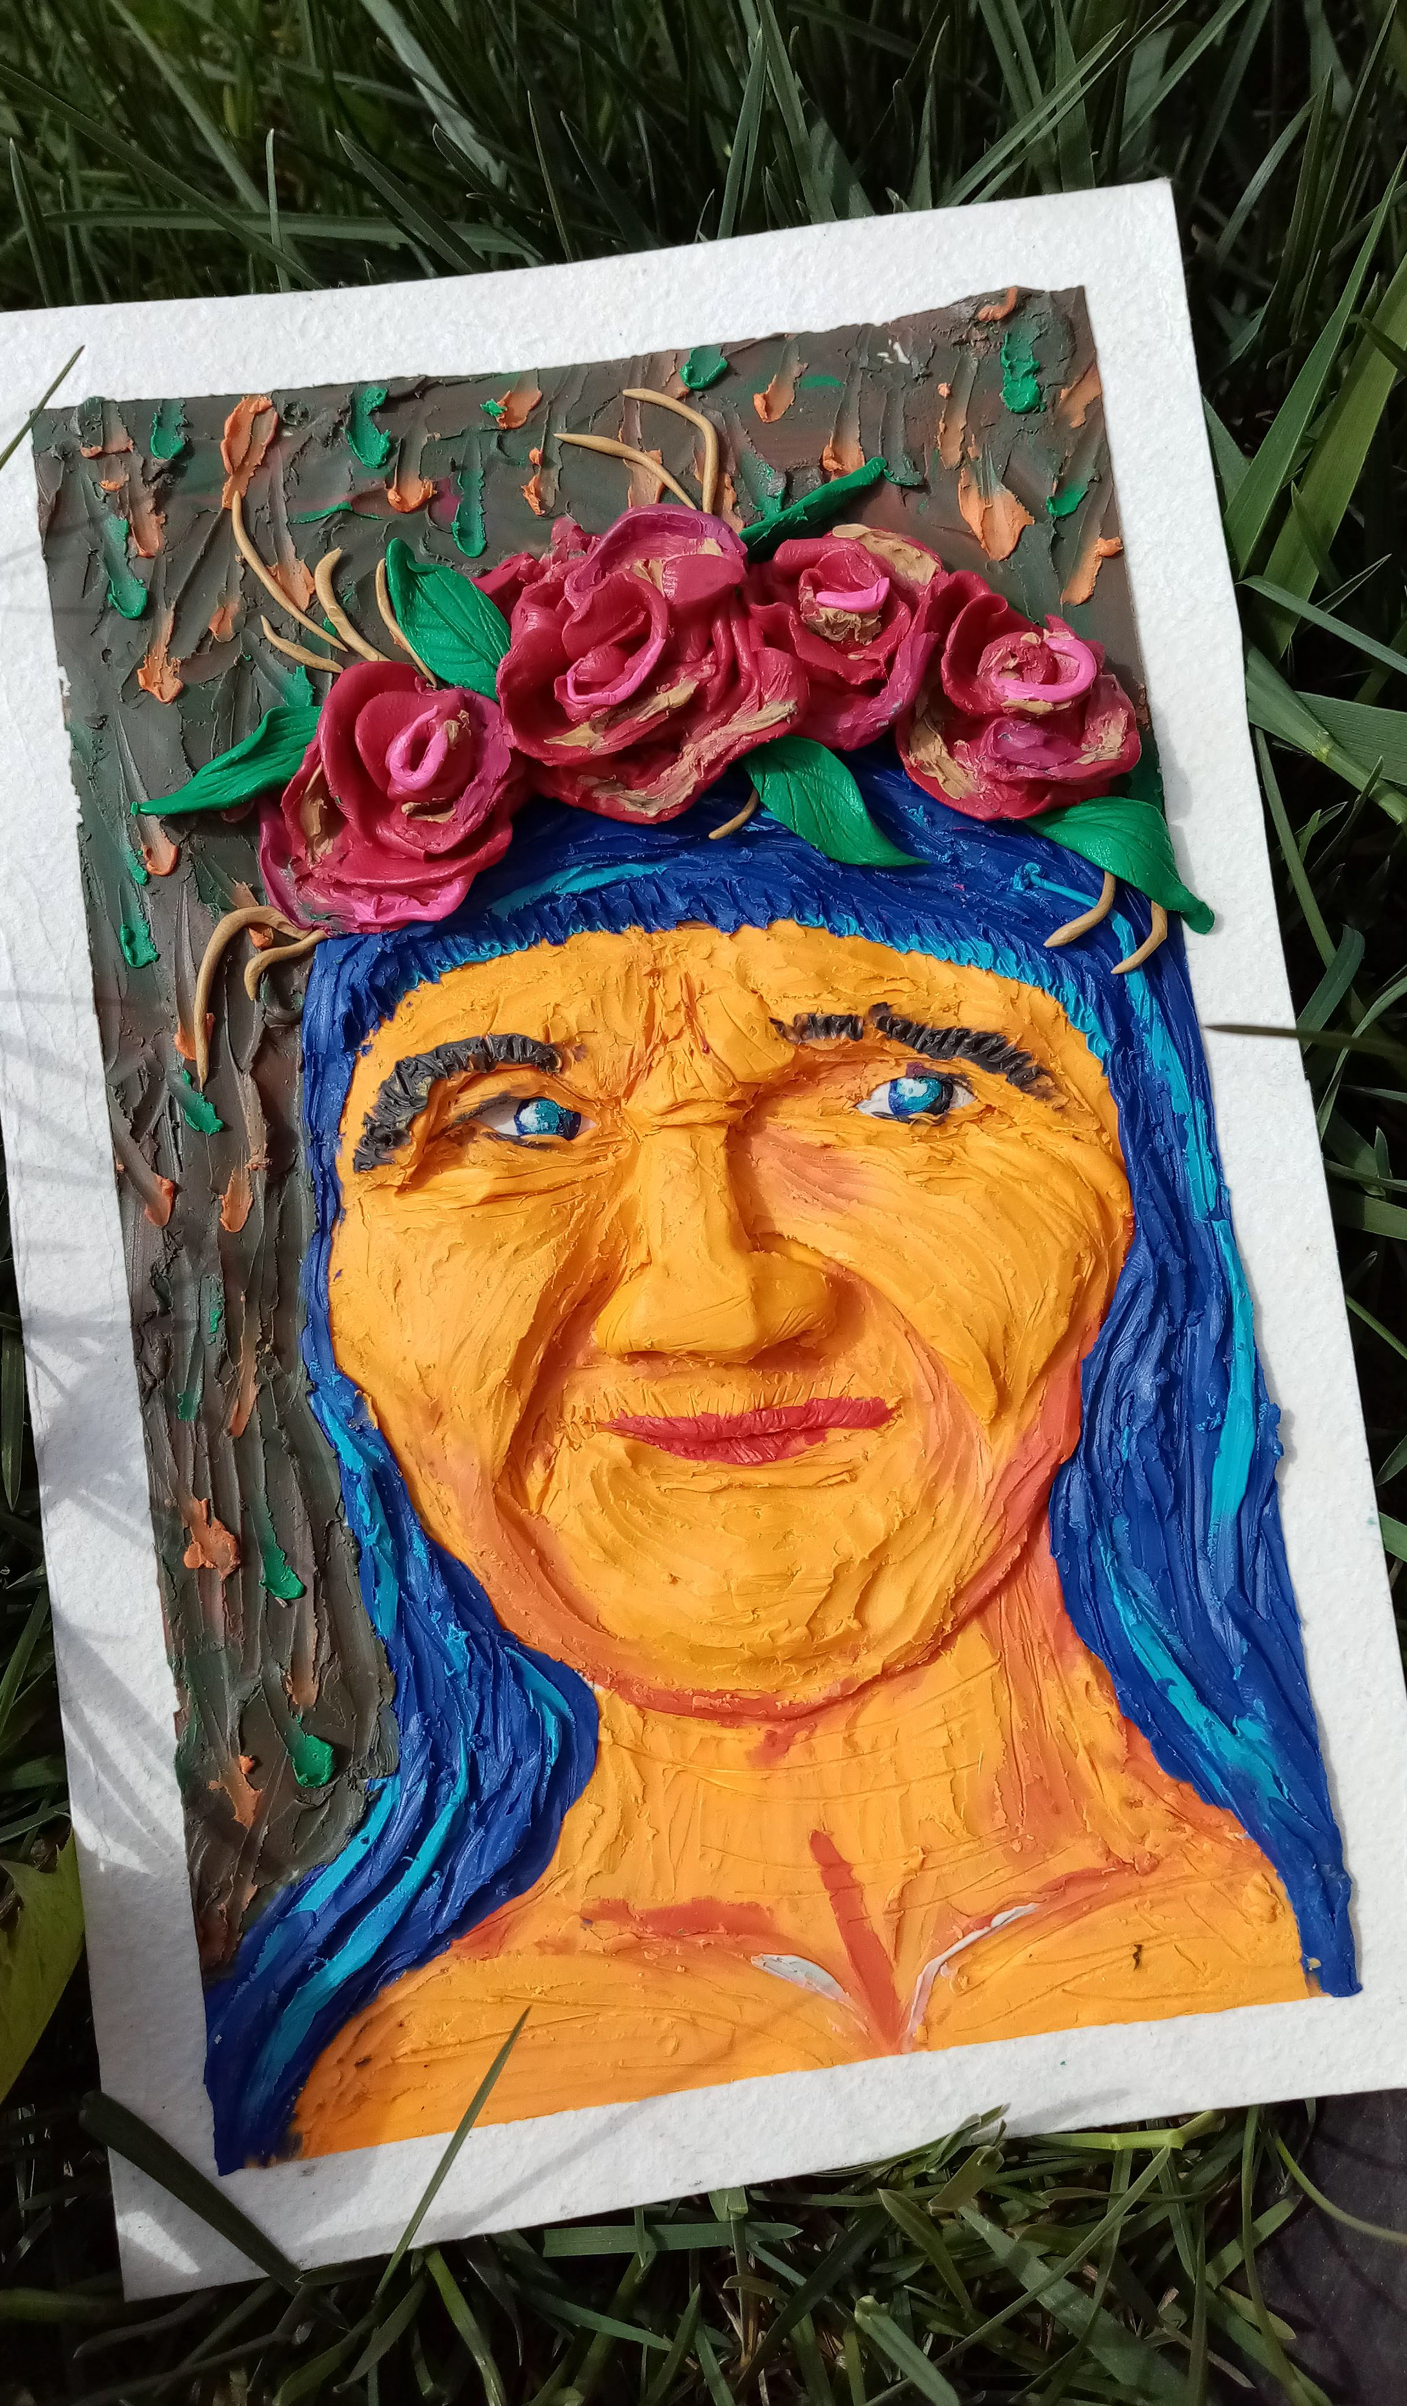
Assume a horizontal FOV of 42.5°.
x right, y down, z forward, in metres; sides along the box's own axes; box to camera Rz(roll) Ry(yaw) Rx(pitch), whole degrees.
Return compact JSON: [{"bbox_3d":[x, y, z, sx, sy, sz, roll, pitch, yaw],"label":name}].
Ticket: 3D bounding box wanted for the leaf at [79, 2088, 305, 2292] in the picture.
[{"bbox_3d":[-0.054,0.105,0.192,0.004,0.002,0.030,-45,100,-7],"label":"leaf"}]

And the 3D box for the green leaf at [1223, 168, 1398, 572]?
[{"bbox_3d":[0.072,-0.099,0.215,0.005,0.002,0.049,22,96,1],"label":"green leaf"}]

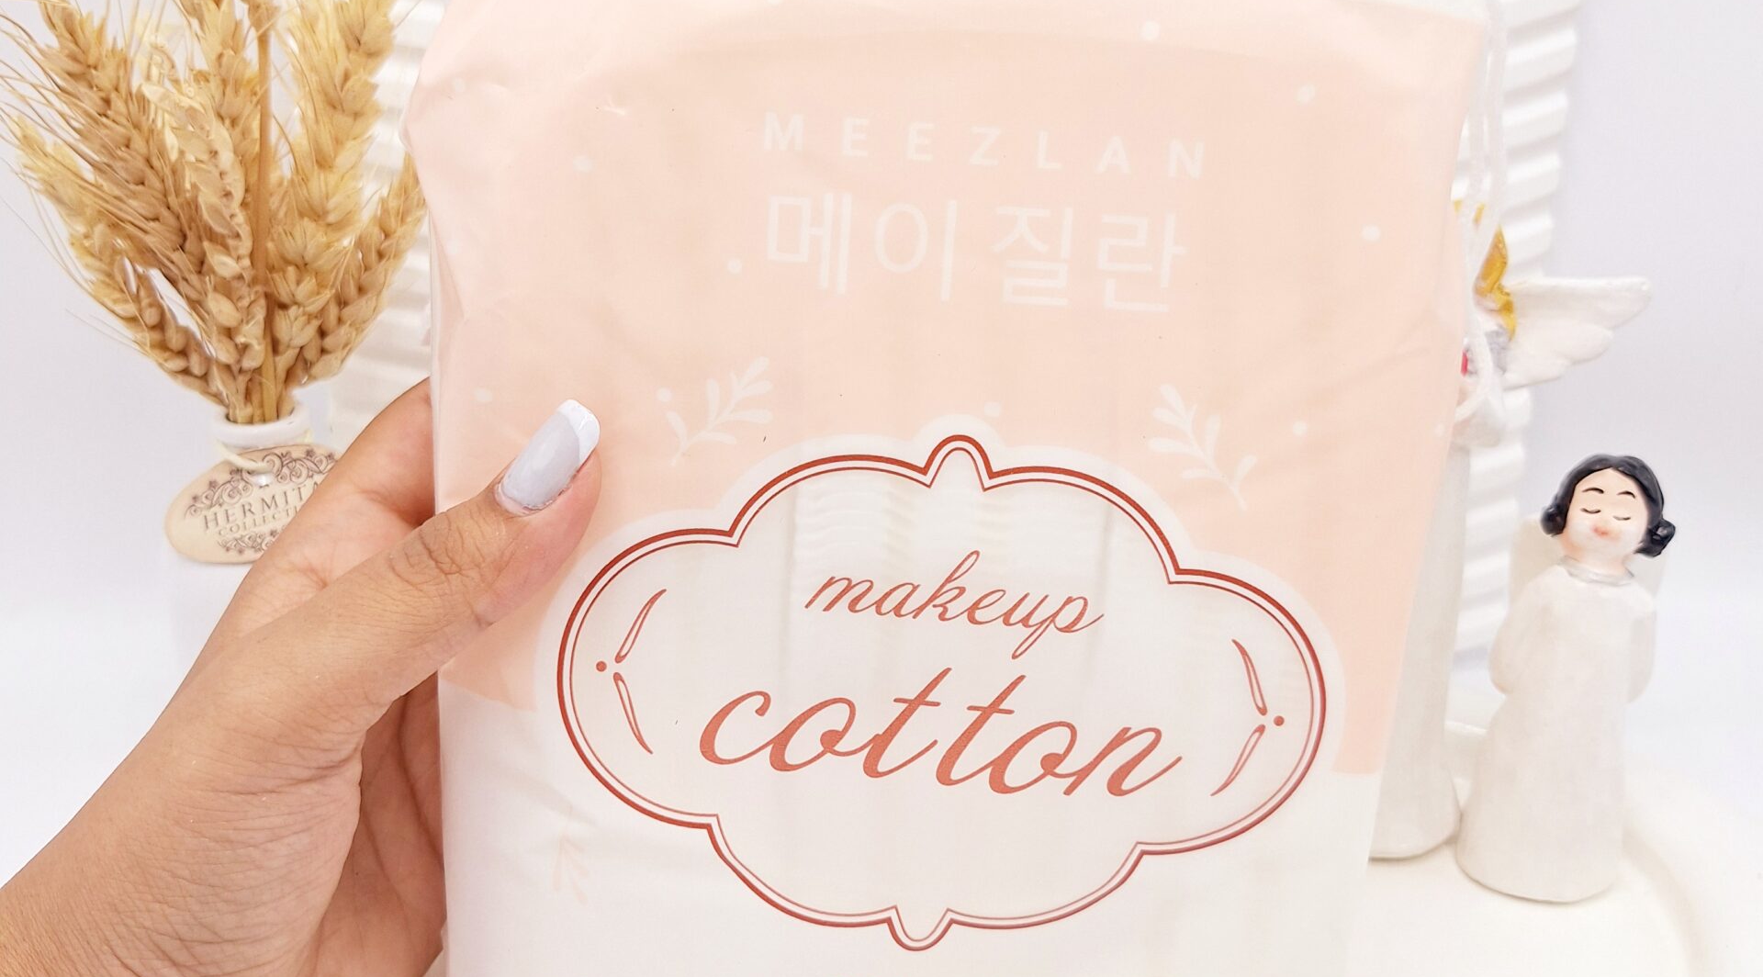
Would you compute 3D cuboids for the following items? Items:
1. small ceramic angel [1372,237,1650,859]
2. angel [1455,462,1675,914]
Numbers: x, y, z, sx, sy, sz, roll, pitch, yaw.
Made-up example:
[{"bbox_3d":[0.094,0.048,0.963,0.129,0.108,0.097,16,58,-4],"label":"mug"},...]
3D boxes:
[{"bbox_3d":[0.134,0.008,0.391,0.108,0.161,0.046,1,17,5],"label":"small ceramic angel"},{"bbox_3d":[0.167,0.042,0.382,0.045,0.102,0.043,2,17,8],"label":"angel"}]

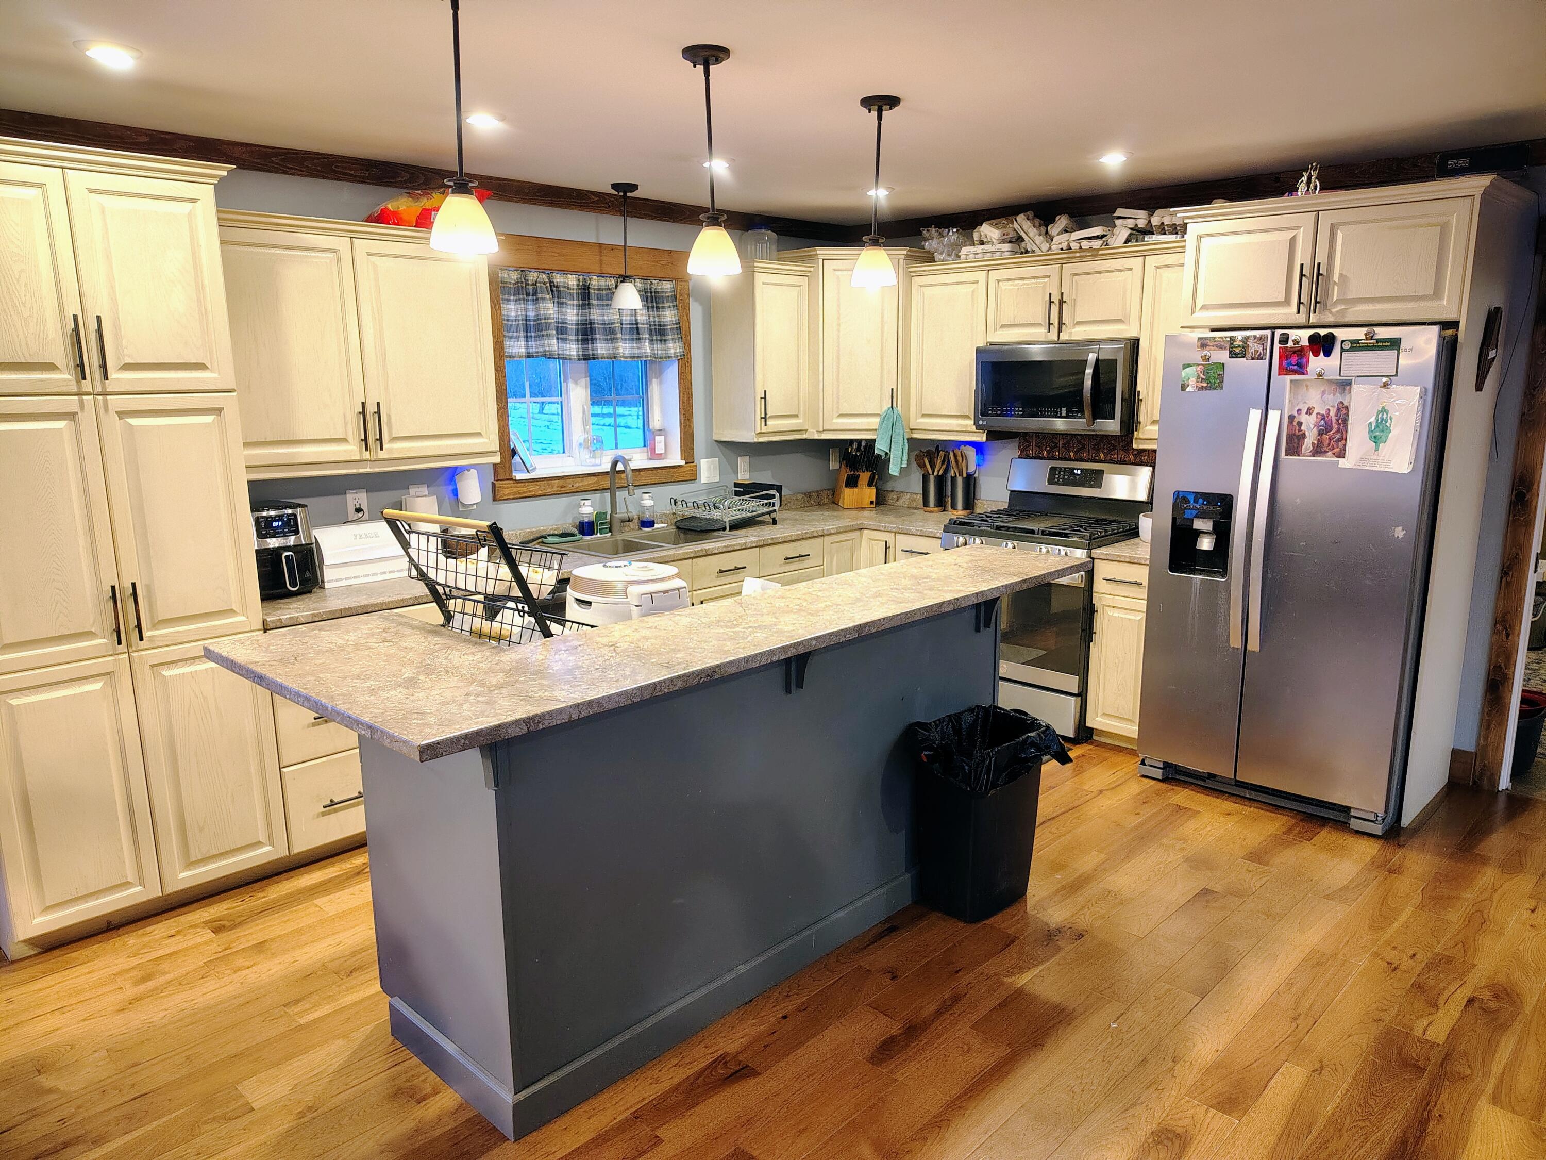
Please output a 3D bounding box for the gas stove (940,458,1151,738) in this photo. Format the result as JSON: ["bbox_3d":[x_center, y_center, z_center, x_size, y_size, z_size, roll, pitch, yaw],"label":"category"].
[{"bbox_3d":[1.293,0.059,5.164,0.756,1.200,0.685,10,15,42],"label":"gas stove"}]

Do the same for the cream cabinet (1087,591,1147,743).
[{"bbox_3d":[1.705,0.370,4.792,0.300,0.690,0.605,10,15,43],"label":"cream cabinet"}]

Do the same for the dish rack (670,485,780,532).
[{"bbox_3d":[-0.254,-0.350,5.295,0.410,0.160,0.390,10,15,42],"label":"dish rack"}]

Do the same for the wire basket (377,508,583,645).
[{"bbox_3d":[-0.691,0.021,2.729,0.420,0.415,0.400,8,14,37],"label":"wire basket"}]

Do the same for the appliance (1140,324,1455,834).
[{"bbox_3d":[2.064,-0.061,4.178,0.913,1.765,0.780,10,15,43],"label":"appliance"}]

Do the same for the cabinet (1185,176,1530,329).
[{"bbox_3d":[2.173,-1.194,4.082,1.040,0.450,0.691,10,15,42],"label":"cabinet"}]

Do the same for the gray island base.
[{"bbox_3d":[-0.125,0.558,3.062,0.960,1.055,2.365,10,15,42],"label":"gray island base"}]

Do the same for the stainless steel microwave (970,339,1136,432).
[{"bbox_3d":[1.383,-0.914,5.079,0.759,0.408,0.420,10,15,42],"label":"stainless steel microwave"}]

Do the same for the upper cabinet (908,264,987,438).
[{"bbox_3d":[0.973,-1.158,5.473,0.470,0.863,0.361,10,15,42],"label":"upper cabinet"}]

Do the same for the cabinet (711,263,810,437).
[{"bbox_3d":[-0.056,-1.156,5.488,0.369,0.866,0.430,10,15,42],"label":"cabinet"}]

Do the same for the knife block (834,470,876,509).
[{"bbox_3d":[0.462,-0.530,5.987,0.170,0.235,0.210,-2,11,-7],"label":"knife block"}]

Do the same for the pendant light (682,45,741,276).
[{"bbox_3d":[-0.166,-1.059,2.747,0.142,0.545,0.142,-1,11,-1],"label":"pendant light"}]

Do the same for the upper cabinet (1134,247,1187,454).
[{"bbox_3d":[1.785,-0.984,4.616,0.295,0.825,0.350,10,15,43],"label":"upper cabinet"}]

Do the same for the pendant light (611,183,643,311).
[{"bbox_3d":[-0.637,-1.441,4.663,0.140,0.520,0.140,-1,11,-1],"label":"pendant light"}]

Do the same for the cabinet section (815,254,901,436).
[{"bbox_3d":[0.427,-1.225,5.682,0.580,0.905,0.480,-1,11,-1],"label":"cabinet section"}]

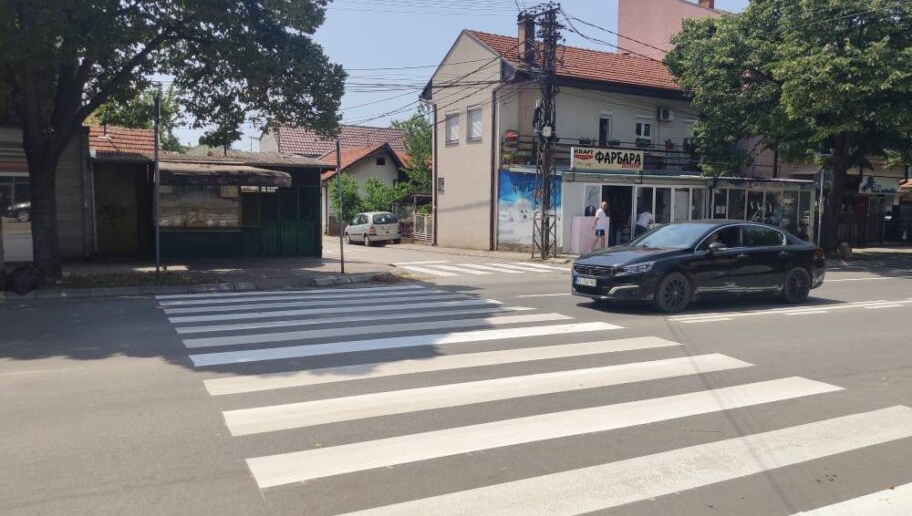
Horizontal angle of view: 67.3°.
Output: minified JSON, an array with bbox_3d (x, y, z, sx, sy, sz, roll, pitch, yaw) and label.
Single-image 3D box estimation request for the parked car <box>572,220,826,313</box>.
[{"bbox_3d":[4.380,0.047,12.262,4.830,1.456,1.850,-2,5,-26],"label":"parked car"}]

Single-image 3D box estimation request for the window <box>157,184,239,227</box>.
[{"bbox_3d":[-6.720,-1.385,18.106,2.080,1.150,0.120,-2,5,-27],"label":"window"}]

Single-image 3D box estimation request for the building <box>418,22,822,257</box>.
[{"bbox_3d":[7.083,-4.709,27.981,14.600,8.300,7.400,-2,5,-27],"label":"building"}]

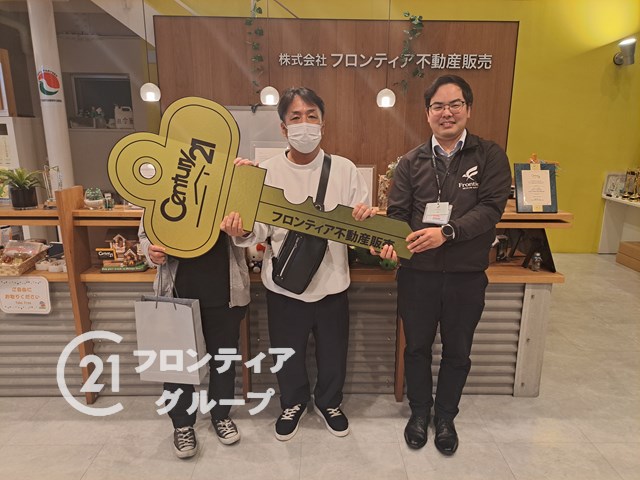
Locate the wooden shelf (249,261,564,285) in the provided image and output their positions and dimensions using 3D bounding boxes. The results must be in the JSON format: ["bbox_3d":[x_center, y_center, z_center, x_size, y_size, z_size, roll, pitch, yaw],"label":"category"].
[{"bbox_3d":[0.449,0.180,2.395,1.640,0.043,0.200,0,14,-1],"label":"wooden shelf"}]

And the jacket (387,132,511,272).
[{"bbox_3d":[0.584,-0.173,2.030,0.535,0.630,0.320,3,14,12],"label":"jacket"}]

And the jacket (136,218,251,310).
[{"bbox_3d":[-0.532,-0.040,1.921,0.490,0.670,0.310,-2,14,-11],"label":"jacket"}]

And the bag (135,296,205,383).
[{"bbox_3d":[-0.603,0.407,1.802,0.248,0.333,0.085,2,15,9],"label":"bag"}]

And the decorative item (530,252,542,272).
[{"bbox_3d":[1.225,0.125,2.516,0.057,0.104,0.055,2,14,7],"label":"decorative item"}]

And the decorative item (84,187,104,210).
[{"bbox_3d":[-1.143,-0.217,2.256,0.088,0.106,0.086,0,14,-1],"label":"decorative item"}]

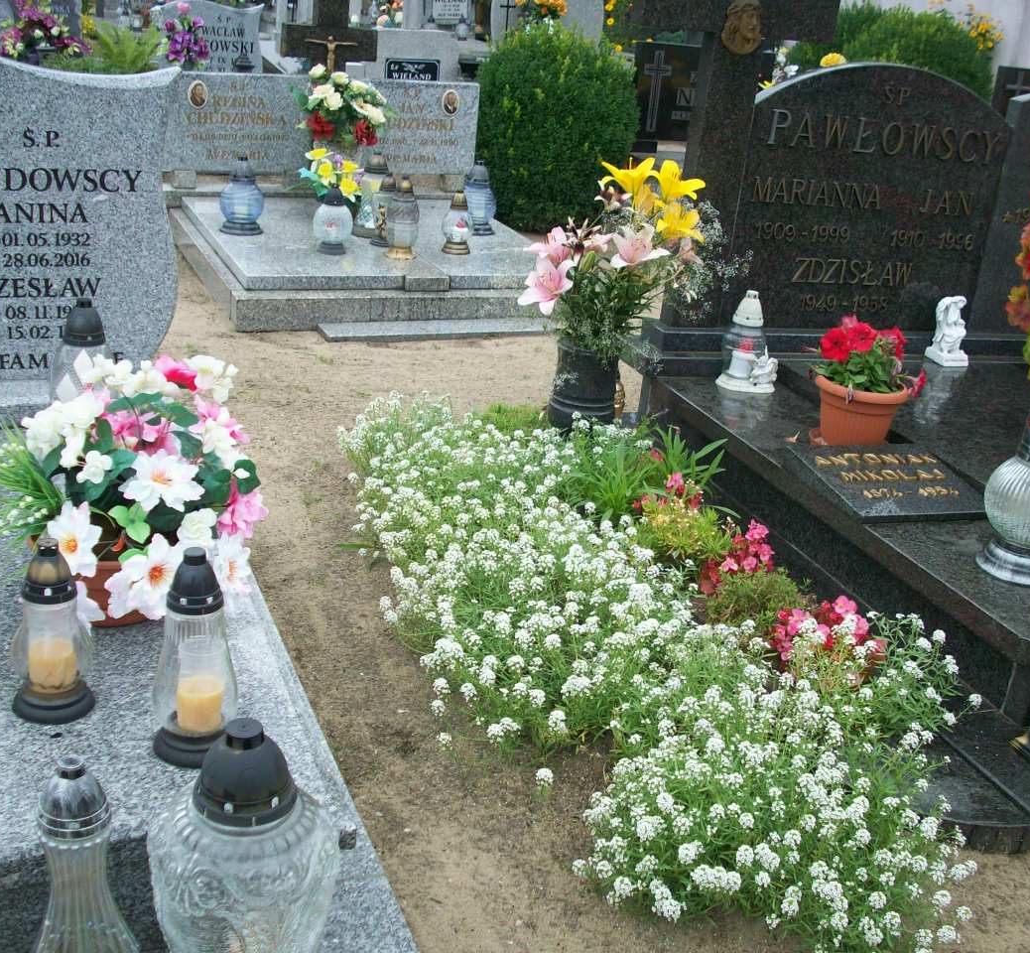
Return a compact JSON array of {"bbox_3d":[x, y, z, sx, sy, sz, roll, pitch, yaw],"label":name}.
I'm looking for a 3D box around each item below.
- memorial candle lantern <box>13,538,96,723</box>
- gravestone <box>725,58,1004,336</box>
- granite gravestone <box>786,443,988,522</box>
[{"bbox_3d":[-0.575,0.183,1.682,0.107,0.226,0.107,-3,24,-22],"label":"memorial candle lantern"},{"bbox_3d":[0.979,-0.770,3.799,0.835,0.732,0.090,-3,24,-20],"label":"gravestone"},{"bbox_3d":[0.943,0.010,3.342,0.400,0.065,0.350,-2,23,-19],"label":"granite gravestone"}]

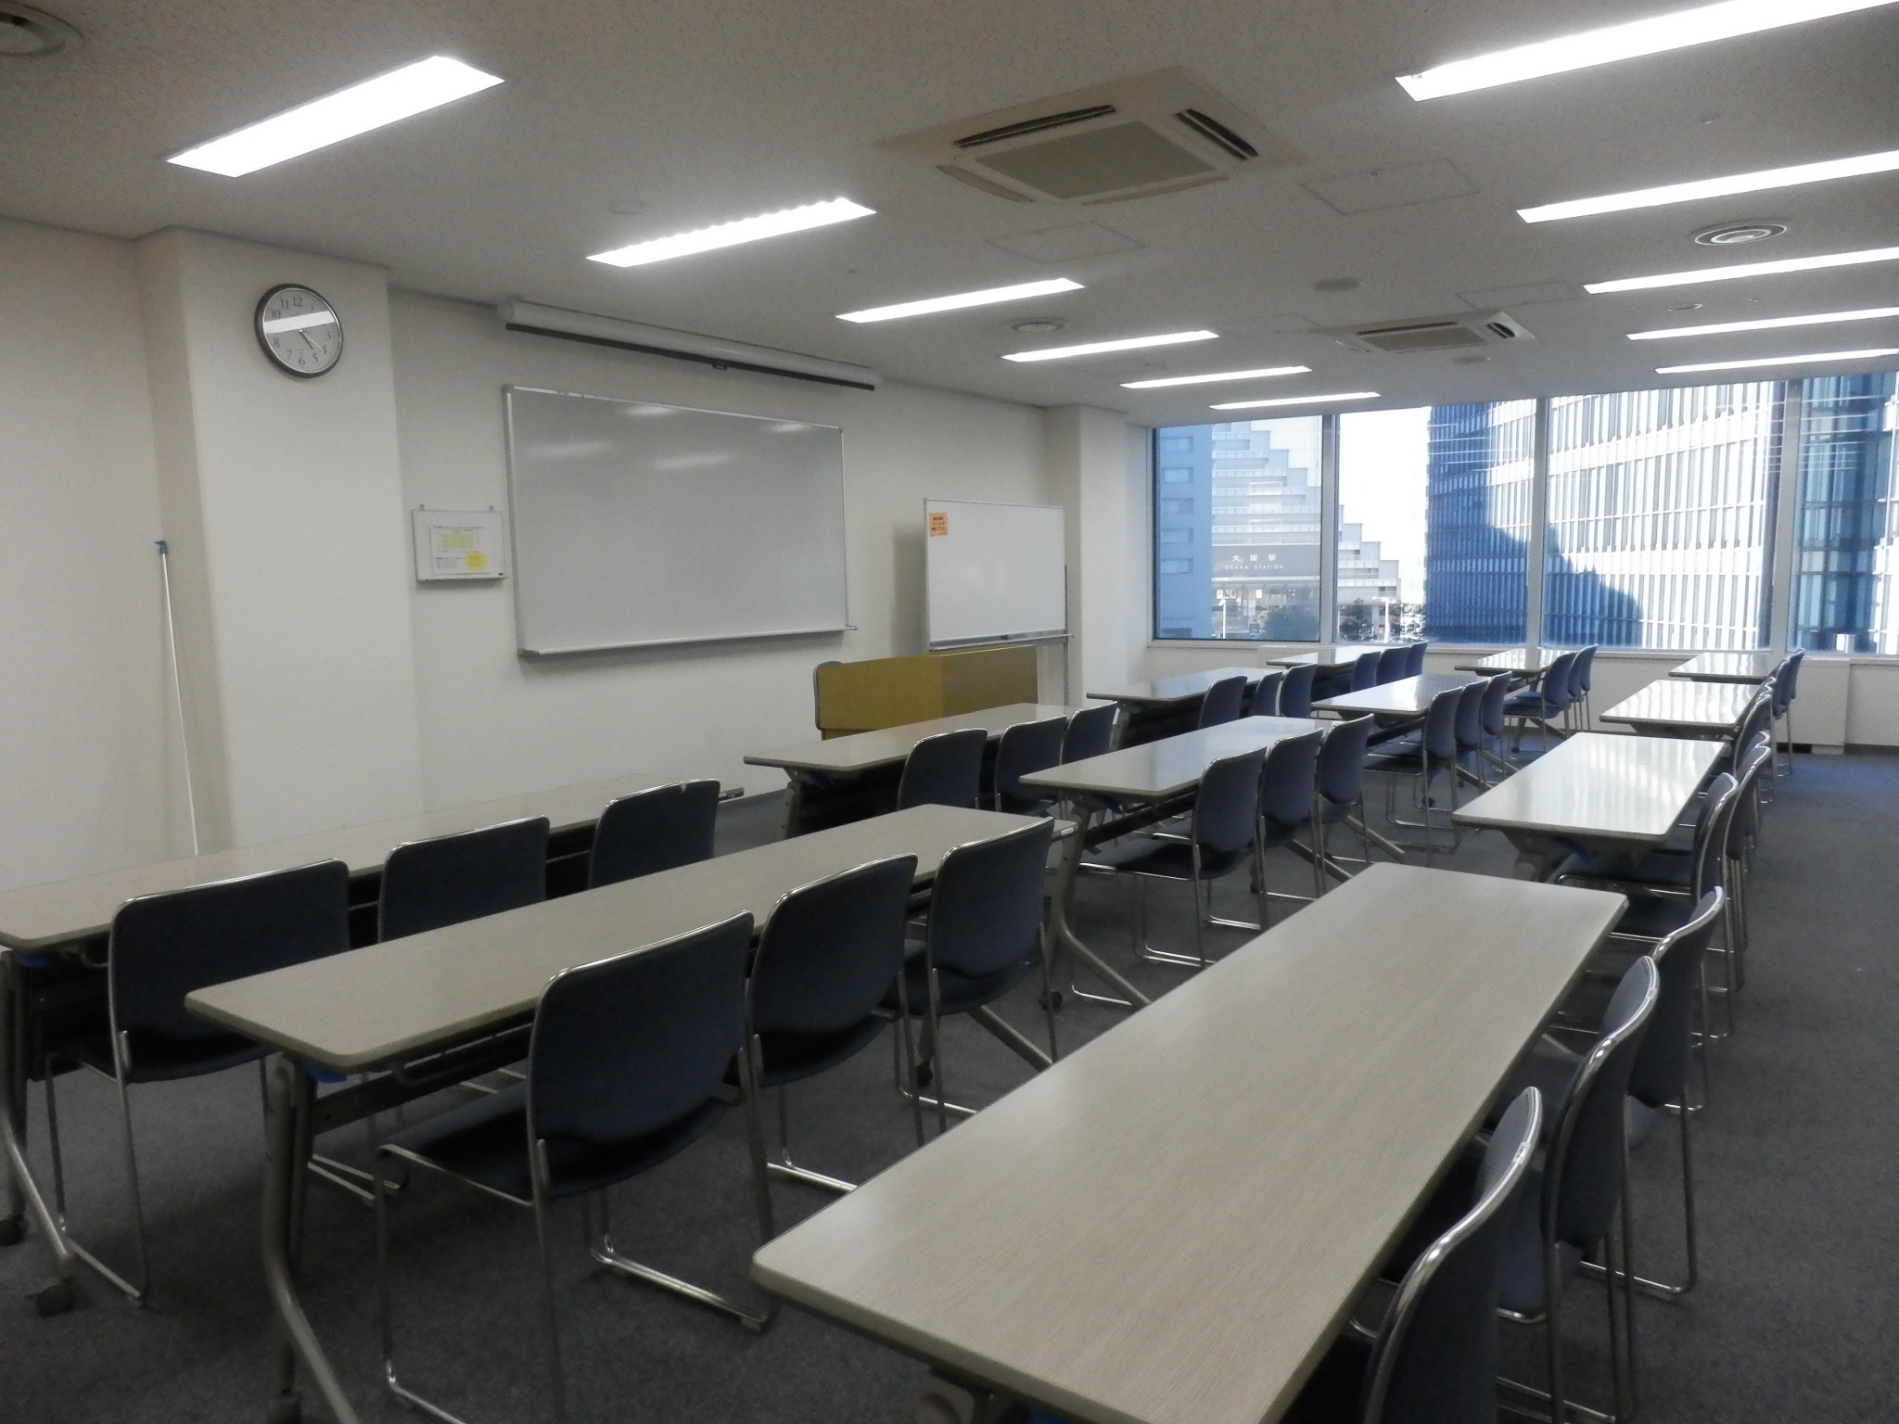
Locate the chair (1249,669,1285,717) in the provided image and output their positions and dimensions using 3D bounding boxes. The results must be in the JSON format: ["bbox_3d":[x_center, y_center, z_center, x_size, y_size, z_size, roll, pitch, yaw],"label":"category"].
[{"bbox_3d":[1.456,0.171,6.897,0.510,0.760,0.500,3,7,34],"label":"chair"}]

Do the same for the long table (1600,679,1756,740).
[{"bbox_3d":[3.180,0.297,5.683,0.460,0.710,1.800,3,7,34],"label":"long table"}]

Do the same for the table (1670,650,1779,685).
[{"bbox_3d":[4.464,0.070,7.523,0.450,0.700,1.800,3,7,35],"label":"table"}]

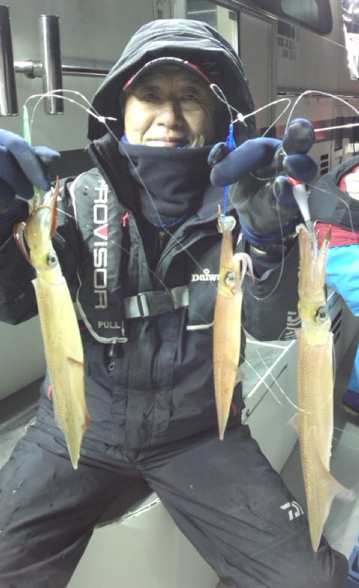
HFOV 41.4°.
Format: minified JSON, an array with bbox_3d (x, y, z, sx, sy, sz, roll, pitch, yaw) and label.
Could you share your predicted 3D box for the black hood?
[{"bbox_3d":[-0.016,-0.352,0.875,0.285,0.255,0.265,-1,16,0],"label":"black hood"}]

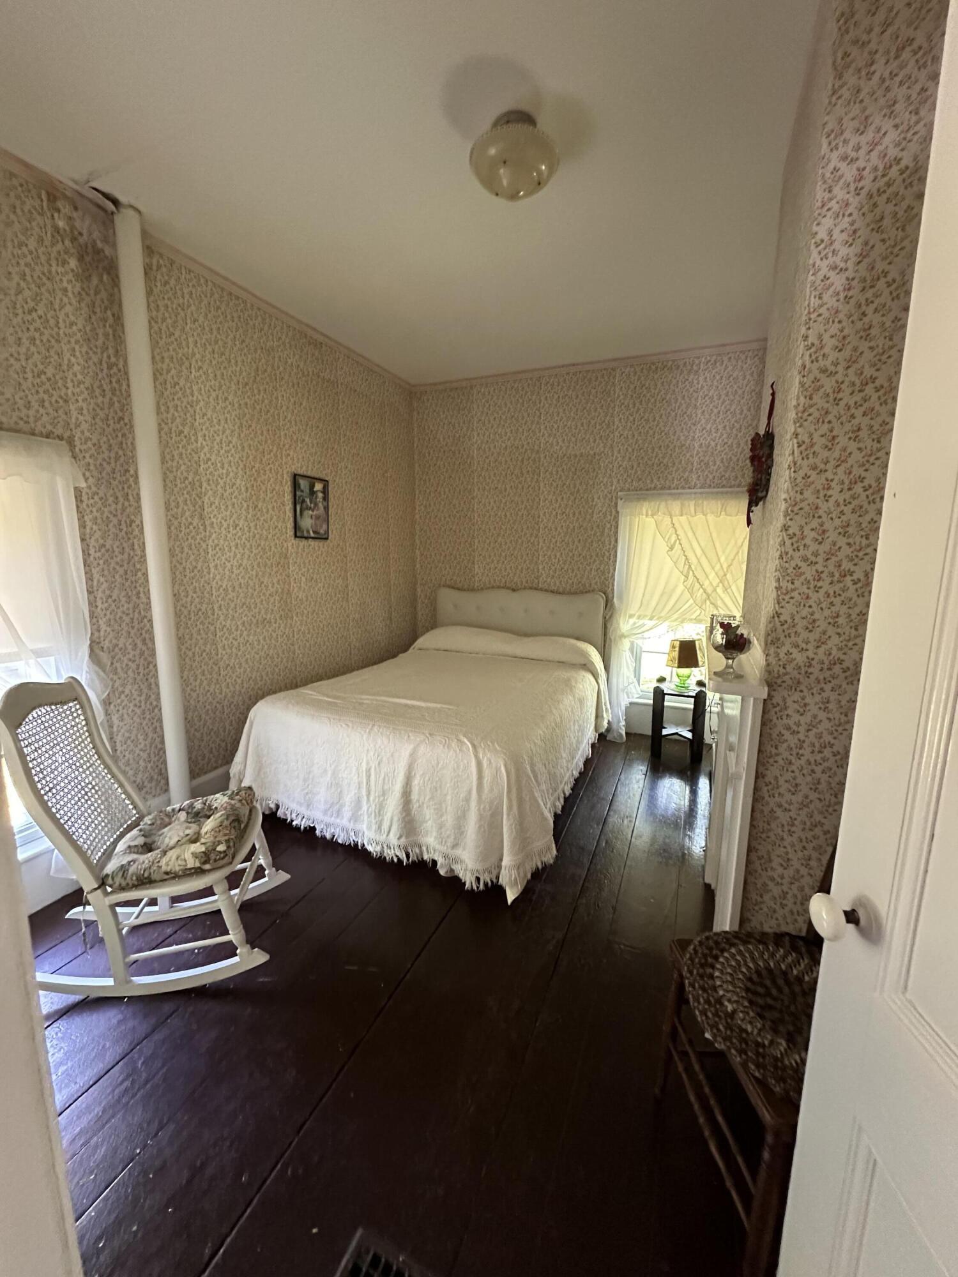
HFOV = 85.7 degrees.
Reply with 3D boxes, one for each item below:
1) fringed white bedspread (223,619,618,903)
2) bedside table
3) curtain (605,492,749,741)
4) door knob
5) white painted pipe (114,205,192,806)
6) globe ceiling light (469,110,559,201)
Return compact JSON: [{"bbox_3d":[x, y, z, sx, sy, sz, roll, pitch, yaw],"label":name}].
[{"bbox_3d":[-0.140,0.449,3.195,1.663,0.766,2.077,4,11,22],"label":"fringed white bedspread"},{"bbox_3d":[1.365,0.546,3.547,0.338,0.506,0.345,4,11,22],"label":"bedside table"},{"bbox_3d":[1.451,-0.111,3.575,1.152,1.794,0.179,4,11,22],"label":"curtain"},{"bbox_3d":[0.475,0.370,0.686,0.059,0.057,0.057,1,10,5],"label":"door knob"},{"bbox_3d":[-1.387,-0.361,2.252,0.086,2.688,0.086,4,11,22],"label":"white painted pipe"},{"bbox_3d":[0.118,-1.529,1.681,0.283,0.168,0.283,0,10,0],"label":"globe ceiling light"}]

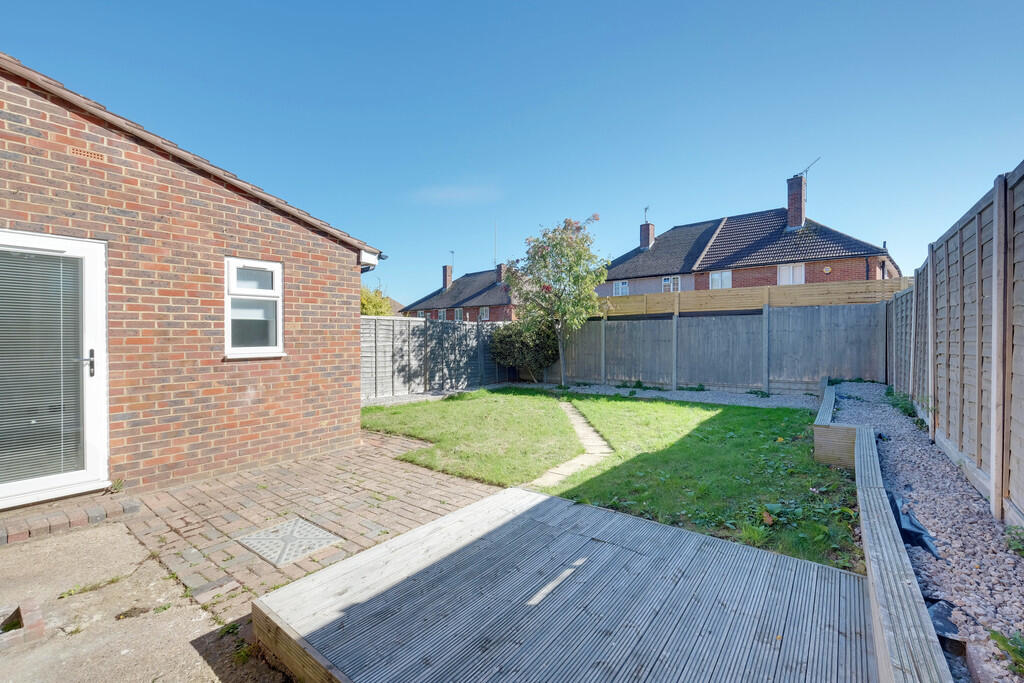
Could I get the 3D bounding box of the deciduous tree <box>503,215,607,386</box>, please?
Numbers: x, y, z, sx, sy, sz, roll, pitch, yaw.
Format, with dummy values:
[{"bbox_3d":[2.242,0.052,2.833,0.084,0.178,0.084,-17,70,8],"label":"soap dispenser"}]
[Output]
[{"bbox_3d":[1.300,-1.240,13.000,3.050,5.200,2.900,0,1,0],"label":"deciduous tree"}]

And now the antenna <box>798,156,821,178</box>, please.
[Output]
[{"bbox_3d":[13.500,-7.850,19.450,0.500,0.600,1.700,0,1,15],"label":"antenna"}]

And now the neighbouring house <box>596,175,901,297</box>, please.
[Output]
[{"bbox_3d":[11.840,-3.240,23.600,13.900,9.200,9.200,1,1,43],"label":"neighbouring house"}]

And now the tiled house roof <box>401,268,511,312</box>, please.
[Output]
[{"bbox_3d":[-2.431,-4.661,39.482,14.169,3.752,8.918,0,1,41],"label":"tiled house roof"}]

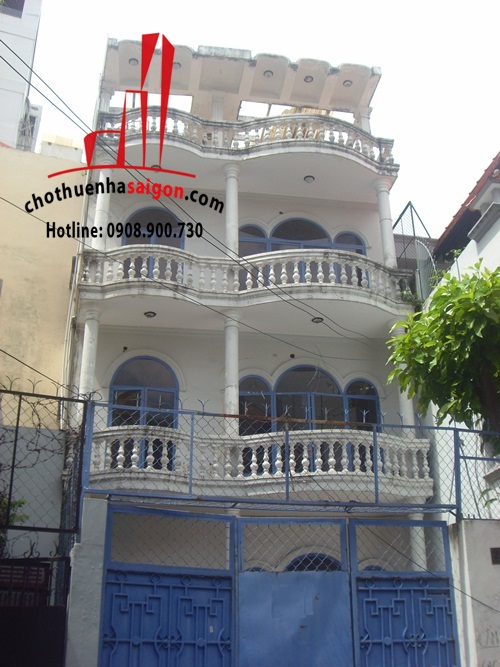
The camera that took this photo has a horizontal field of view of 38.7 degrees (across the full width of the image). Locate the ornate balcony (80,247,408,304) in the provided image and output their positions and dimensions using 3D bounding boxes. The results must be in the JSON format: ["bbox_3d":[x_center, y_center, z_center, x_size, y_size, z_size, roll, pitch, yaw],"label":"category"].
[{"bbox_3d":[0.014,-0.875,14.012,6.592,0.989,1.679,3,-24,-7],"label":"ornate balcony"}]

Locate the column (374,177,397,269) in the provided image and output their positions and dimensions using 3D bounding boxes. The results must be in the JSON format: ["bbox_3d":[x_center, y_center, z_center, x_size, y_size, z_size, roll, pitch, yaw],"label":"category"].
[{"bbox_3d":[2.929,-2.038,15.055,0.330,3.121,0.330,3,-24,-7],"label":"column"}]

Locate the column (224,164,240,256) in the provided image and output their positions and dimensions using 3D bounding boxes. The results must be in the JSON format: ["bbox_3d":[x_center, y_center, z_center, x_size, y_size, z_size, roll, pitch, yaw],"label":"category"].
[{"bbox_3d":[-0.362,-2.194,14.624,0.330,3.121,0.330,3,-24,-7],"label":"column"}]

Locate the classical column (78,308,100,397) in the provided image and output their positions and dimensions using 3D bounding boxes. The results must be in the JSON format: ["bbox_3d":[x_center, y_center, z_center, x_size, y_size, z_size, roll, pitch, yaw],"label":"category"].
[{"bbox_3d":[-2.920,0.895,12.840,0.330,3.183,0.330,3,-24,-7],"label":"classical column"}]

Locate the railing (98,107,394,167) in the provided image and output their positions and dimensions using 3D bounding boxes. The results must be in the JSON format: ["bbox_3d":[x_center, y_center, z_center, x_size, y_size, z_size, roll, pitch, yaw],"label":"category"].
[{"bbox_3d":[0.052,-4.063,14.682,6.300,0.792,0.780,3,-25,-8],"label":"railing"}]

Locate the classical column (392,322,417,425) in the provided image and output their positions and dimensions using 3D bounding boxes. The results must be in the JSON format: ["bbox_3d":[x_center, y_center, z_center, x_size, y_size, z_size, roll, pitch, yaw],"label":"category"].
[{"bbox_3d":[2.966,1.175,13.612,0.330,3.183,0.330,3,-24,-7],"label":"classical column"}]

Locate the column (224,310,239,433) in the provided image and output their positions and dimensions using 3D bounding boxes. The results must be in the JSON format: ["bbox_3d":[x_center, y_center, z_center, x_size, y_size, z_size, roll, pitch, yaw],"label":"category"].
[{"bbox_3d":[-0.325,1.019,13.180,0.330,3.183,0.330,3,-24,-7],"label":"column"}]

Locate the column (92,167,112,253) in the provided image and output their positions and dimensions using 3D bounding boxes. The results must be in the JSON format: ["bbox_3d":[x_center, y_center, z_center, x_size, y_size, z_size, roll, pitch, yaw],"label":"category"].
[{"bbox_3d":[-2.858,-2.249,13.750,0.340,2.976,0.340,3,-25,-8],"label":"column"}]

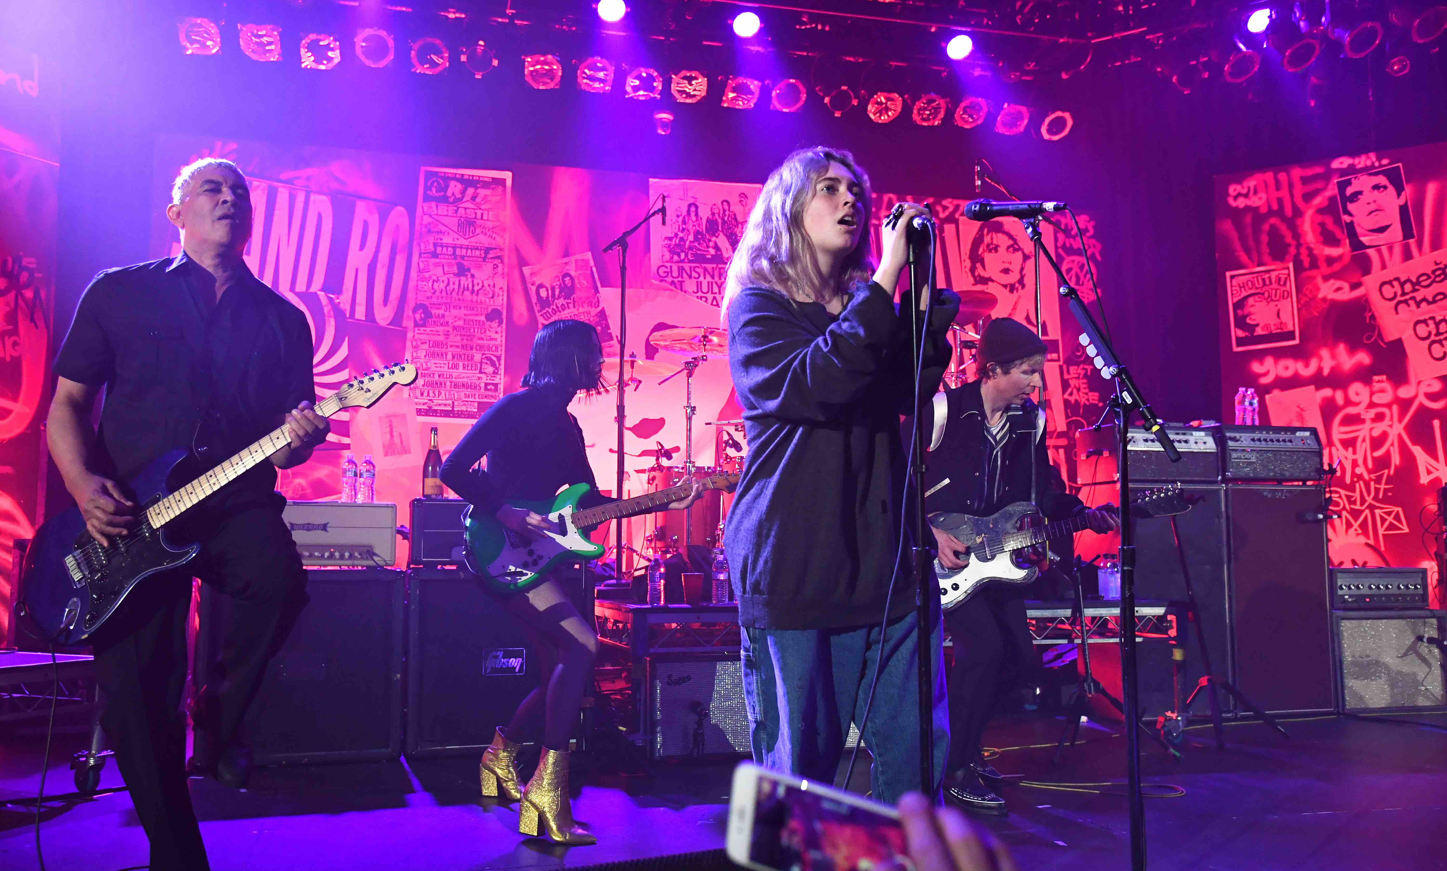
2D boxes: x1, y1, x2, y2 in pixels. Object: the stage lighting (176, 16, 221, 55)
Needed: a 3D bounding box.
[{"bbox_3d":[-3.375,-2.632,8.063,0.265,0.290,0.275,2,-49,-17],"label":"stage lighting"}]

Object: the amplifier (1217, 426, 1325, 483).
[{"bbox_3d":[2.894,0.107,6.824,0.630,0.295,0.330,2,-6,-18],"label":"amplifier"}]

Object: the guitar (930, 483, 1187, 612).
[{"bbox_3d":[1.111,0.328,4.200,1.000,0.330,0.075,-14,-6,-9],"label":"guitar"}]

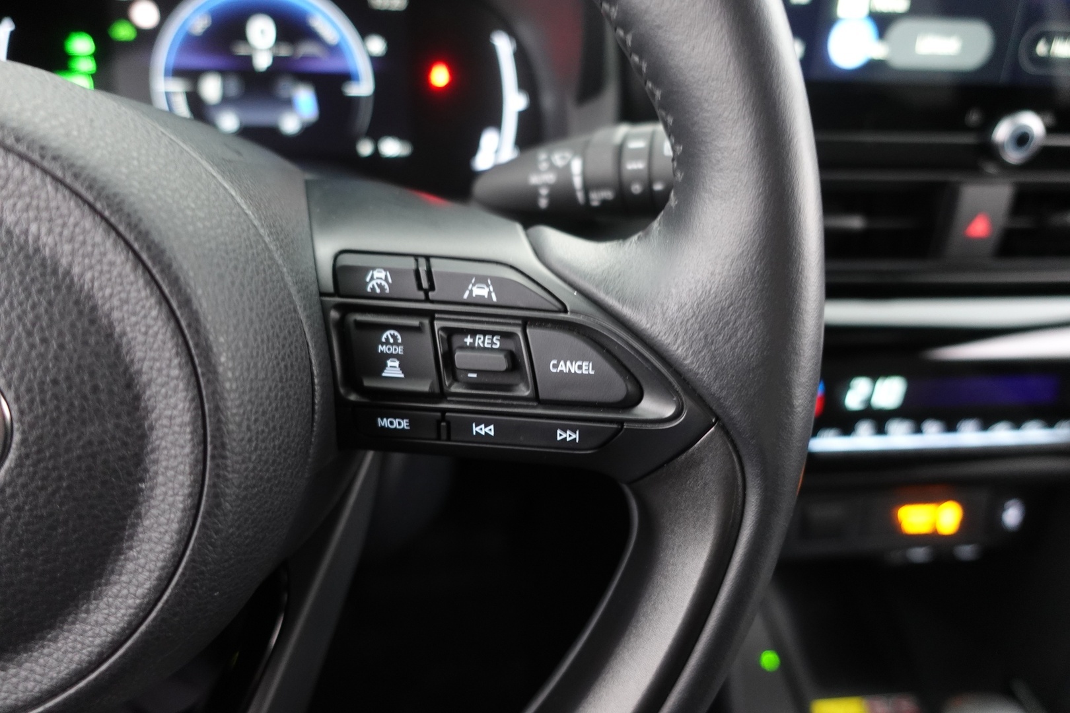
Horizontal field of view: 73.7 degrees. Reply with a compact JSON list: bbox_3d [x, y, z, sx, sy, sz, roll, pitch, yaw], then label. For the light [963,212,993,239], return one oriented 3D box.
[{"bbox_3d":[0.221,-0.065,0.356,0.013,0.013,0.004,-1,18,-6],"label":"light"}]

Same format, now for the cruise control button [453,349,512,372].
[{"bbox_3d":[-0.012,0.001,0.161,0.013,0.004,0.004,4,13,8],"label":"cruise control button"}]

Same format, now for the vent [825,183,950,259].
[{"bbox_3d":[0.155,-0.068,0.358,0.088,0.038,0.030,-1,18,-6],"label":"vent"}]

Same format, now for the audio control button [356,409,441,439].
[{"bbox_3d":[-0.032,0.016,0.168,0.019,0.007,0.004,4,24,5],"label":"audio control button"}]

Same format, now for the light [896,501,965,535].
[{"bbox_3d":[0.209,0.086,0.378,0.034,0.017,0.005,-1,18,-6],"label":"light"}]

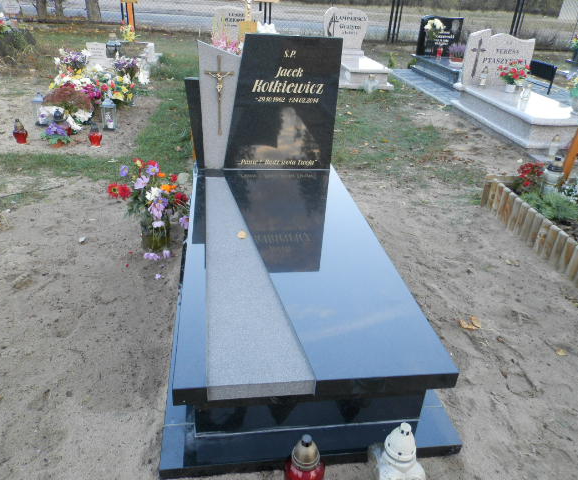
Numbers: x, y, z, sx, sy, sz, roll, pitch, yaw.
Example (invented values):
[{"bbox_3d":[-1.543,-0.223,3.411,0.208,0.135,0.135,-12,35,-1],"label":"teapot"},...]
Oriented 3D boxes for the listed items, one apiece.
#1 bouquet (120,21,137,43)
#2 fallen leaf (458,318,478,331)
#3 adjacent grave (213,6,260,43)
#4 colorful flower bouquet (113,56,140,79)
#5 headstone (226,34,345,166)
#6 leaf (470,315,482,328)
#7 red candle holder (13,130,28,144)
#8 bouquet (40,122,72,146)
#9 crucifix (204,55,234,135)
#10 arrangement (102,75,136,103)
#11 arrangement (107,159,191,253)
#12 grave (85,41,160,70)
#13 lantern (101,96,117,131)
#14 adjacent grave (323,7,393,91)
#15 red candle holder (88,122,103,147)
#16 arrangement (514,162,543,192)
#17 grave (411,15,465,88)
[{"bbox_3d":[-3.223,-4.188,9.285,0.360,0.347,0.320,-5,31,-17],"label":"bouquet"},{"bbox_3d":[0.857,0.399,2.206,0.100,0.035,0.075,18,32,23],"label":"fallen leaf"},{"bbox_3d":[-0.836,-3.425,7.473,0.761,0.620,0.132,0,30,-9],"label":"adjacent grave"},{"bbox_3d":[-2.197,-2.319,6.216,0.357,0.276,0.304,0,30,-9],"label":"colorful flower bouquet"},{"bbox_3d":[-0.047,-0.841,2.900,0.708,0.816,0.080,0,30,-9],"label":"headstone"},{"bbox_3d":[0.885,0.374,2.183,0.062,0.028,0.080,0,30,-9],"label":"leaf"},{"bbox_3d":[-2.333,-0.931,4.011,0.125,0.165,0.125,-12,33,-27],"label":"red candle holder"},{"bbox_3d":[-2.028,-0.934,4.012,0.240,0.205,0.210,-10,32,-25],"label":"bouquet"},{"bbox_3d":[-0.415,-0.849,2.766,0.175,0.468,0.038,0,30,-9],"label":"crucifix"},{"bbox_3d":[-1.883,-1.674,5.110,0.355,0.294,0.302,0,30,-9],"label":"arrangement"},{"bbox_3d":[-0.725,-0.167,2.434,0.414,0.489,0.367,0,30,-9],"label":"arrangement"},{"bbox_3d":[-2.370,-2.617,6.594,0.940,0.395,0.470,0,30,-9],"label":"grave"},{"bbox_3d":[-1.750,-1.246,4.501,0.140,0.315,0.140,-6,31,-18],"label":"lantern"},{"bbox_3d":[1.141,-3.380,7.965,0.960,1.070,2.000,0,29,-7],"label":"adjacent grave"},{"bbox_3d":[-1.614,-0.879,3.874,0.103,0.174,0.103,0,30,-9],"label":"red candle holder"},{"bbox_3d":[1.857,-0.502,3.573,0.210,0.216,0.200,19,32,24],"label":"arrangement"},{"bbox_3d":[3.180,-3.423,8.411,1.000,0.980,2.100,1,29,-7],"label":"grave"}]

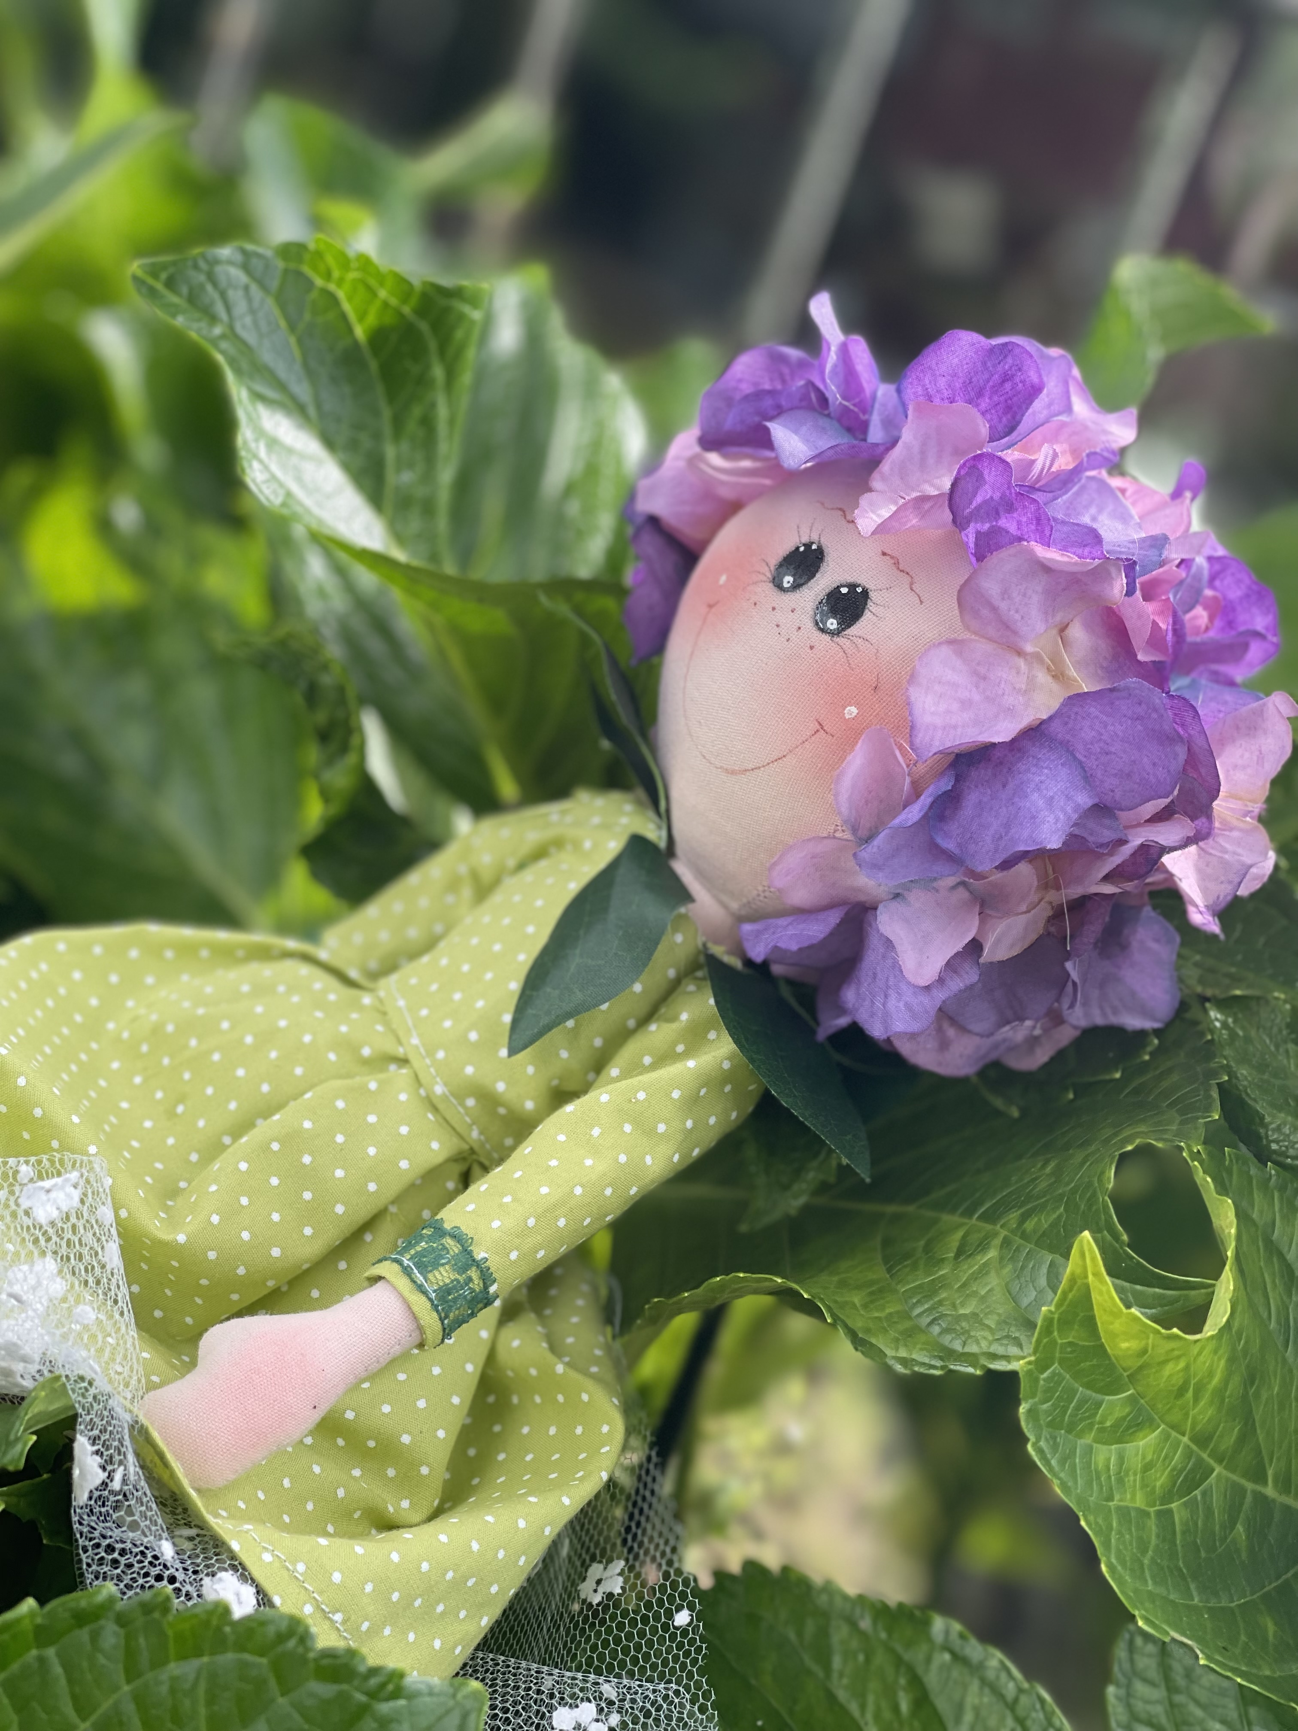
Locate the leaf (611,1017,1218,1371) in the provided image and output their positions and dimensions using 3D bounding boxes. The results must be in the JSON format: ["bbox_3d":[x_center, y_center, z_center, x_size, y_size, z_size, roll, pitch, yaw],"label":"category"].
[{"bbox_3d":[0.051,0.063,0.615,0.114,0.036,0.078,-1,44,-7],"label":"leaf"}]

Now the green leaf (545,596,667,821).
[{"bbox_3d":[-0.009,-0.030,0.622,0.021,0.013,0.047,-18,79,-40],"label":"green leaf"}]

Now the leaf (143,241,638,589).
[{"bbox_3d":[-0.054,-0.093,0.660,0.098,0.060,0.045,11,6,-9],"label":"leaf"}]

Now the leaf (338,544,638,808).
[{"bbox_3d":[-0.033,-0.040,0.672,0.058,0.054,0.035,-12,9,-3],"label":"leaf"}]

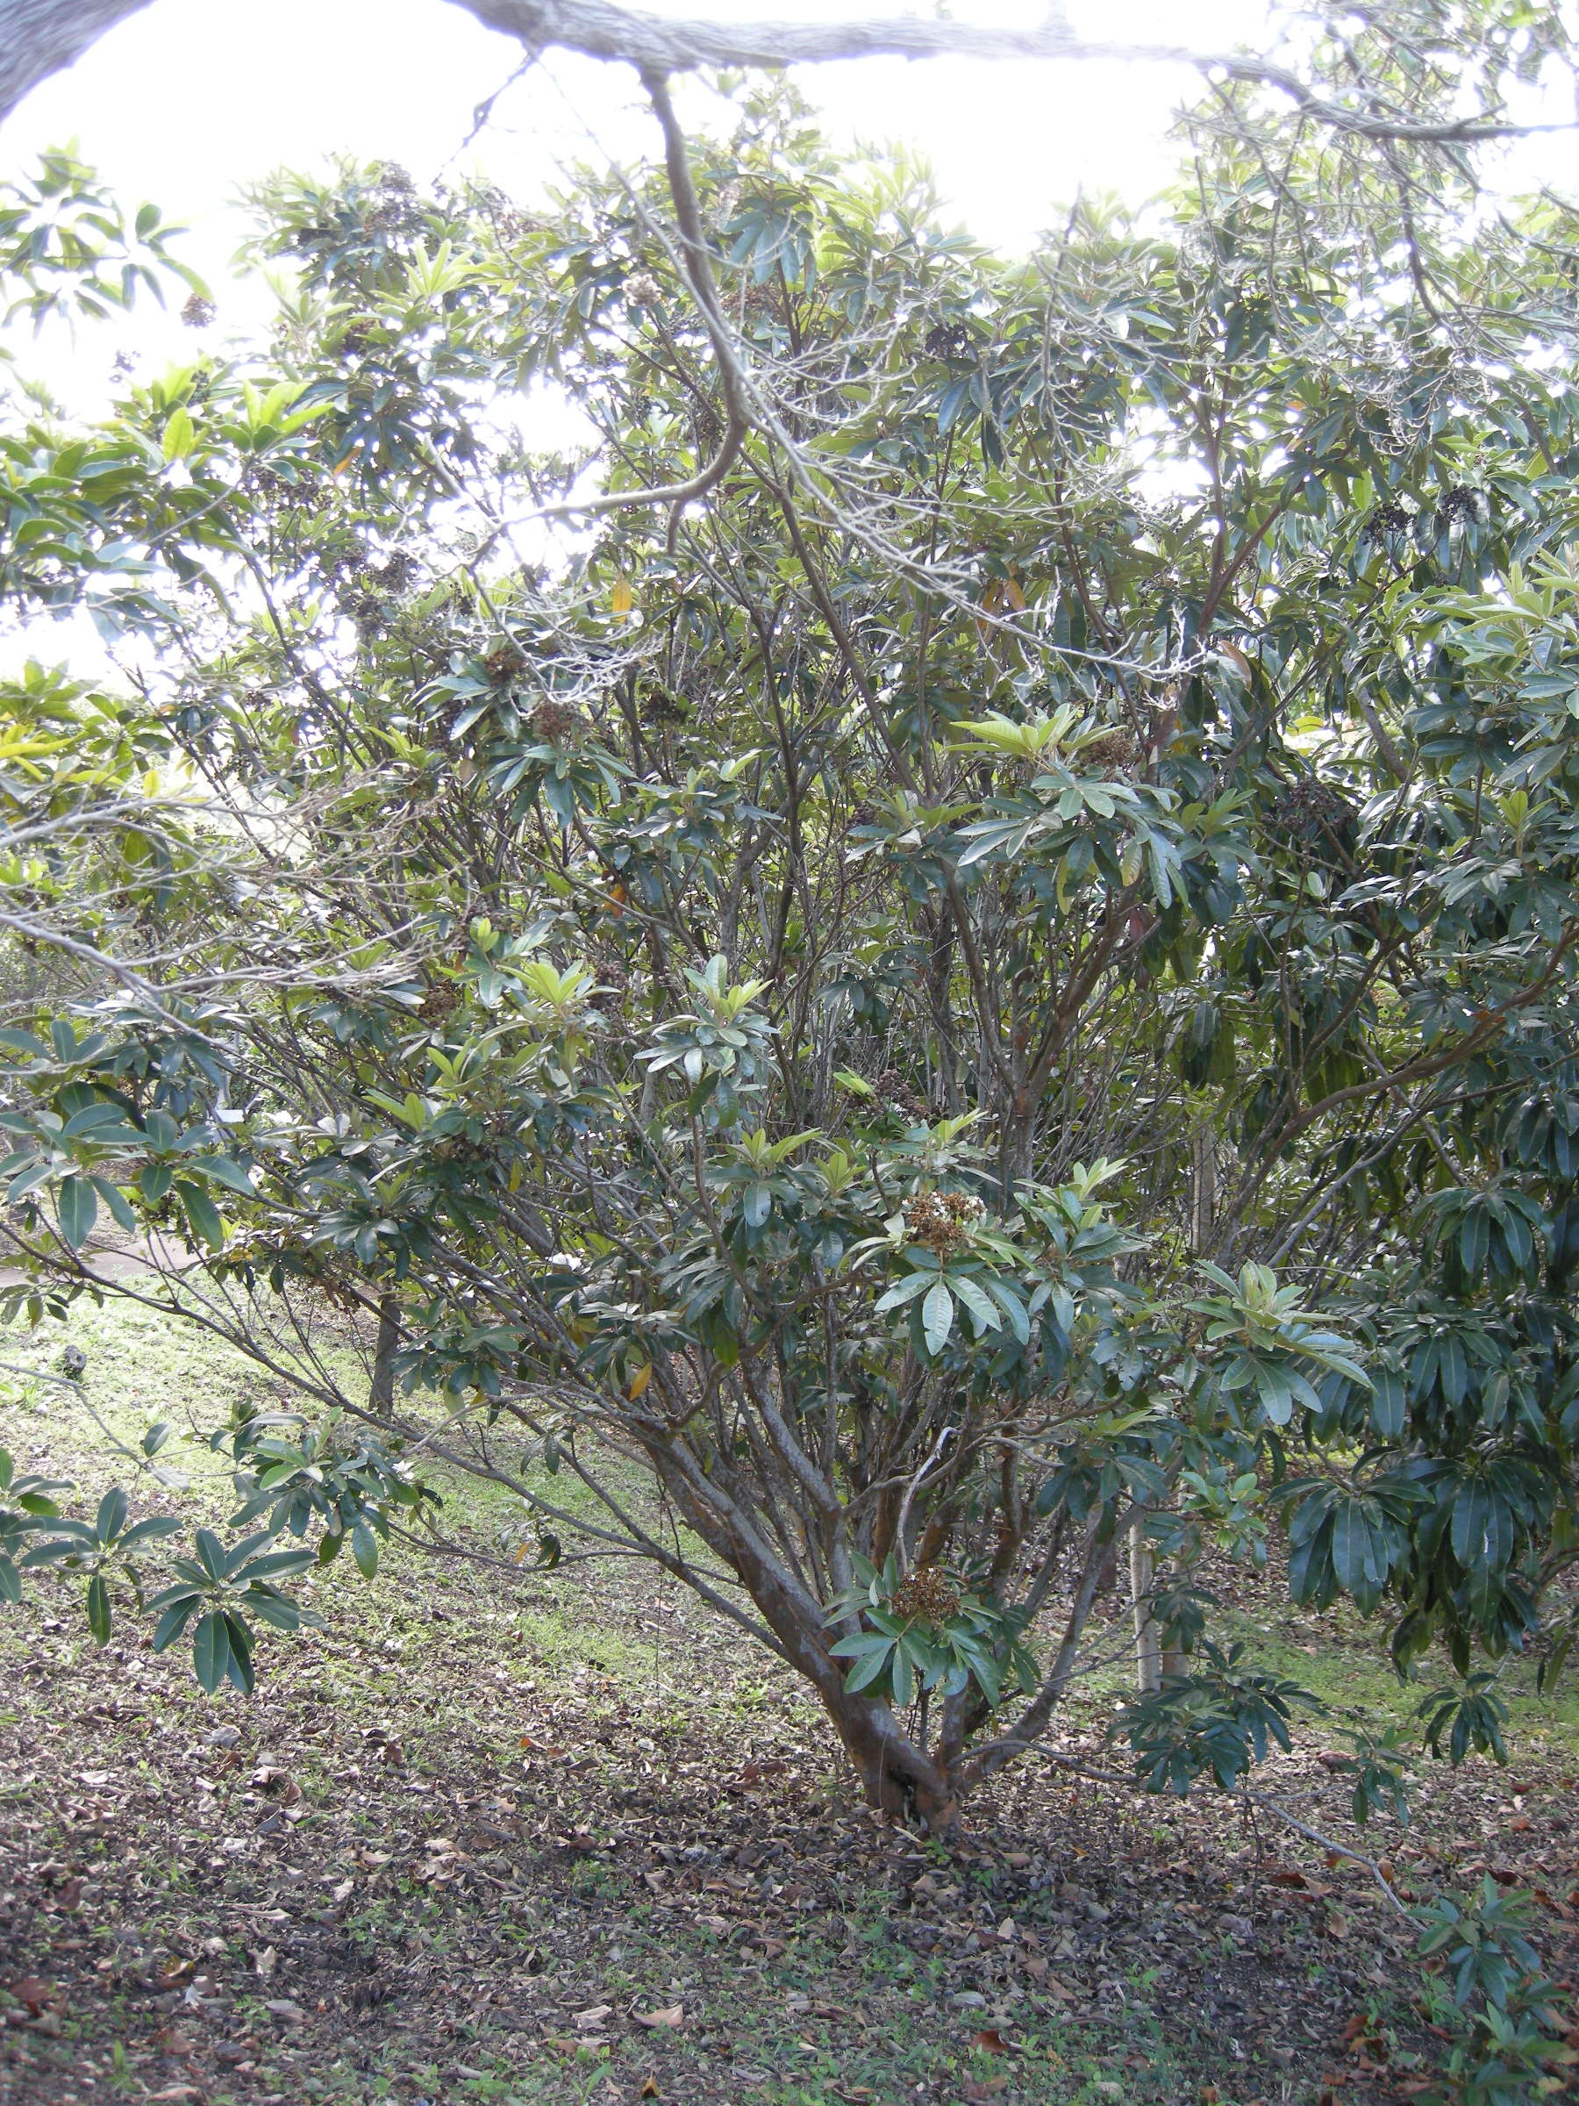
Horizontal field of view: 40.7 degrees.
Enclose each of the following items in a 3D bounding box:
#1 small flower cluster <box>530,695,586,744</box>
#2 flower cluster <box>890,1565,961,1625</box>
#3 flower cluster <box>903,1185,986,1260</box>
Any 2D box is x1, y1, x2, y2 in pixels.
[{"bbox_3d":[-0.512,-0.735,4.700,0.127,0.104,0.117,0,-2,0],"label":"small flower cluster"},{"bbox_3d":[0.282,1.119,4.400,0.146,0.120,0.134,0,-2,0],"label":"flower cluster"},{"bbox_3d":[0.293,0.322,4.050,0.156,0.128,0.144,0,-2,0],"label":"flower cluster"}]

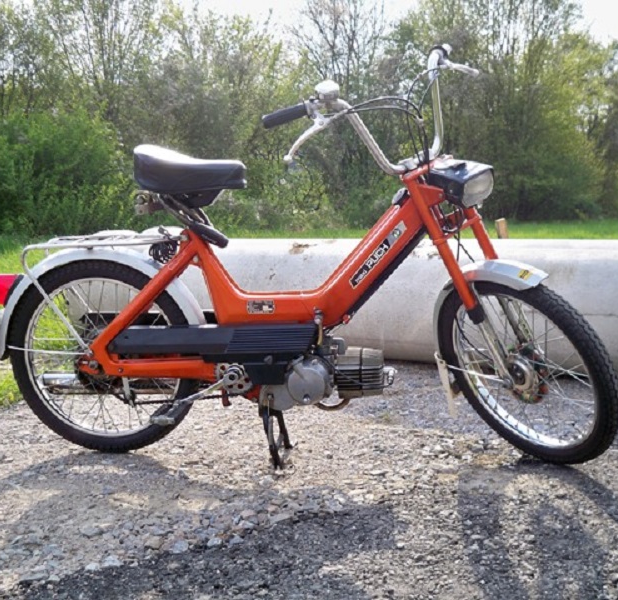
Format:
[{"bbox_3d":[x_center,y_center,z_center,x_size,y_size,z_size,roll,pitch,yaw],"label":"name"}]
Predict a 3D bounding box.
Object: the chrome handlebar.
[{"bbox_3d":[0.195,-0.463,1.994,0.630,0.260,0.190,-31,34,-27],"label":"chrome handlebar"}]

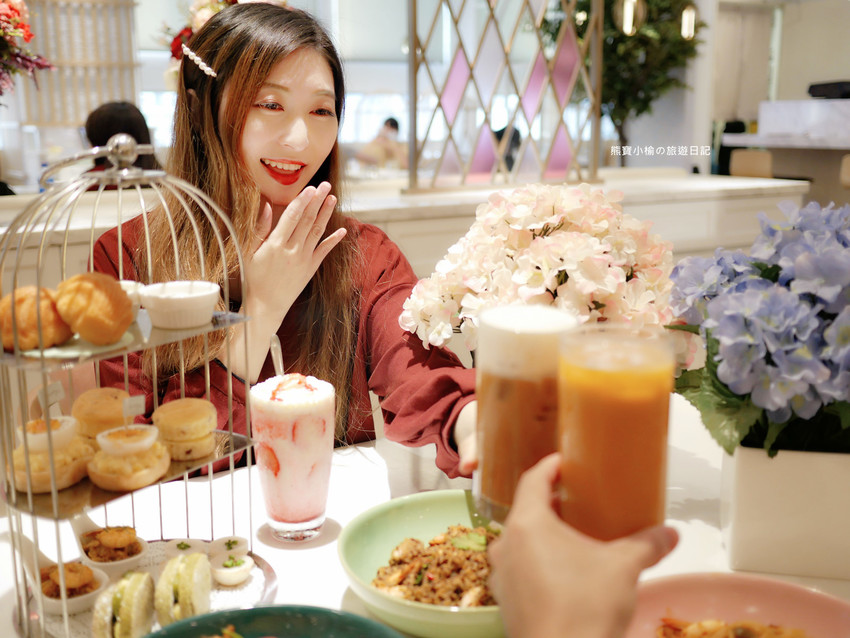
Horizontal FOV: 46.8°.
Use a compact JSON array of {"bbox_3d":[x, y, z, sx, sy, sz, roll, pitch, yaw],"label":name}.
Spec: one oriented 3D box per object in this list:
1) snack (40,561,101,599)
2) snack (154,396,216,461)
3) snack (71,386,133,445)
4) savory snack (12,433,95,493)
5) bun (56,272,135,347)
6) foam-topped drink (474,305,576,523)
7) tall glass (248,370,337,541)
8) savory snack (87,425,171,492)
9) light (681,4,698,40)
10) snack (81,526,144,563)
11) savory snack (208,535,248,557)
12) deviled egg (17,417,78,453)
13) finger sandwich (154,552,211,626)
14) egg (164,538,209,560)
[{"bbox_3d":[-0.287,0.212,0.797,0.047,0.024,0.041,0,12,0],"label":"snack"},{"bbox_3d":[-0.209,0.096,0.854,0.055,0.039,0.055,0,12,0],"label":"snack"},{"bbox_3d":[-0.289,0.089,0.880,0.054,0.039,0.054,0,12,0],"label":"snack"},{"bbox_3d":[-0.311,0.119,0.821,0.068,0.032,0.066,0,10,0],"label":"savory snack"},{"bbox_3d":[-0.272,-0.008,0.810,0.065,0.057,0.062,0,10,0],"label":"bun"},{"bbox_3d":[0.076,0.073,0.751,0.073,0.151,0.073,0,12,0],"label":"foam-topped drink"},{"bbox_3d":[-0.136,0.147,1.019,0.087,0.155,0.087,0,10,0],"label":"tall glass"},{"bbox_3d":[-0.235,0.111,0.779,0.064,0.040,0.062,0,12,0],"label":"savory snack"},{"bbox_3d":[1.615,-1.817,6.000,0.110,0.230,0.110,0,12,0],"label":"light"},{"bbox_3d":[-0.286,0.209,0.900,0.056,0.028,0.047,0,10,0],"label":"snack"},{"bbox_3d":[-0.181,0.219,0.909,0.040,0.025,0.043,0,10,0],"label":"savory snack"},{"bbox_3d":[-0.312,0.099,0.815,0.050,0.024,0.046,0,10,0],"label":"deviled egg"},{"bbox_3d":[-0.189,0.213,0.768,0.037,0.052,0.049,0,12,0],"label":"finger sandwich"},{"bbox_3d":[-0.218,0.220,0.905,0.043,0.025,0.043,0,10,0],"label":"egg"}]

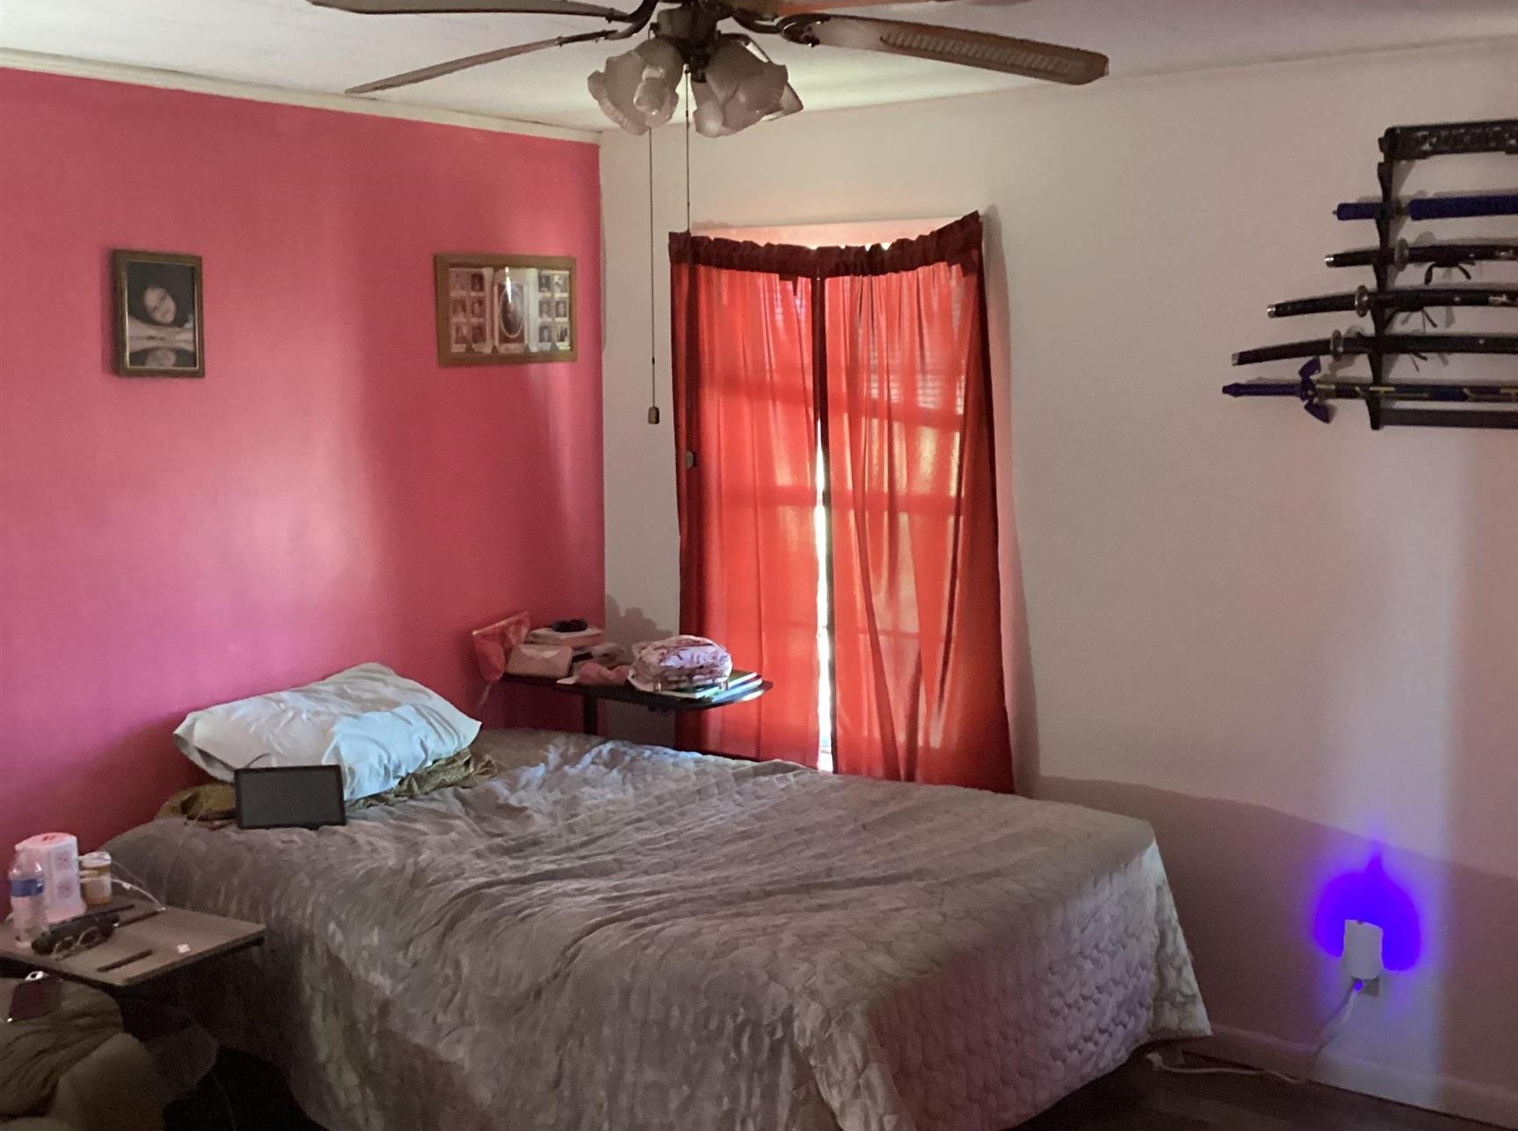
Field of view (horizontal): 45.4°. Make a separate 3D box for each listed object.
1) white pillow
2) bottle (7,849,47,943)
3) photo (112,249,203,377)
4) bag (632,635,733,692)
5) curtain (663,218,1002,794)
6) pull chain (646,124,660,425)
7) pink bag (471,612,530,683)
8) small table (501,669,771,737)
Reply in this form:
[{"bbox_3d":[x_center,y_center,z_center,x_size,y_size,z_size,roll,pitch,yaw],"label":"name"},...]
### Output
[{"bbox_3d":[-1.044,0.413,4.539,0.450,0.170,0.670,23,17,24],"label":"white pillow"},{"bbox_3d":[-1.533,0.691,3.800,0.066,0.200,0.066,5,9,36],"label":"bottle"},{"bbox_3d":[-1.422,-0.592,4.297,0.019,0.288,0.231,5,9,36],"label":"photo"},{"bbox_3d":[-0.210,0.263,5.056,0.240,0.130,0.180,-2,7,-14],"label":"bag"},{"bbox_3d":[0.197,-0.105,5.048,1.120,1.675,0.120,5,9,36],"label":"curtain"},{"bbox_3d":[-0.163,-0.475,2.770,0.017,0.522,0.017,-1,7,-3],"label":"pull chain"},{"bbox_3d":[-0.750,0.240,5.244,0.085,0.195,0.220,3,8,25],"label":"pink bag"},{"bbox_3d":[-0.359,0.752,5.362,0.710,0.810,0.380,5,9,36],"label":"small table"}]

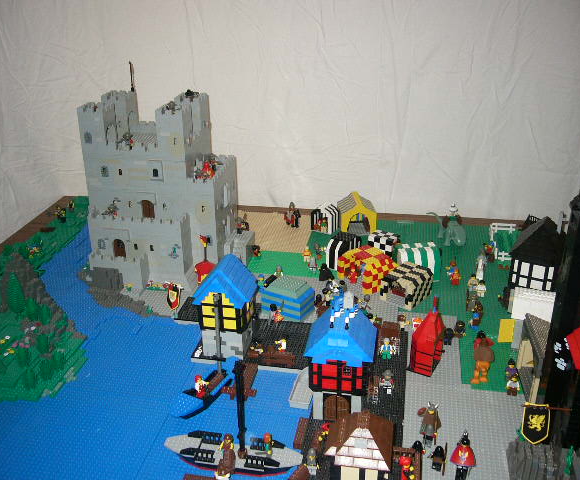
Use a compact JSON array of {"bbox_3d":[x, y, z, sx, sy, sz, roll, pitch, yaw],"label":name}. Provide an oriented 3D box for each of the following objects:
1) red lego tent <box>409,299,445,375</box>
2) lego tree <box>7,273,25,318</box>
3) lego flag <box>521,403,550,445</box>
[{"bbox_3d":[0.269,0.181,1.253,0.051,0.152,0.064,12,29,25],"label":"red lego tent"},{"bbox_3d":[-0.543,0.106,1.285,0.033,0.094,0.033,4,26,10],"label":"lego tree"},{"bbox_3d":[0.310,0.232,0.815,0.030,0.062,0.006,4,26,10],"label":"lego flag"}]

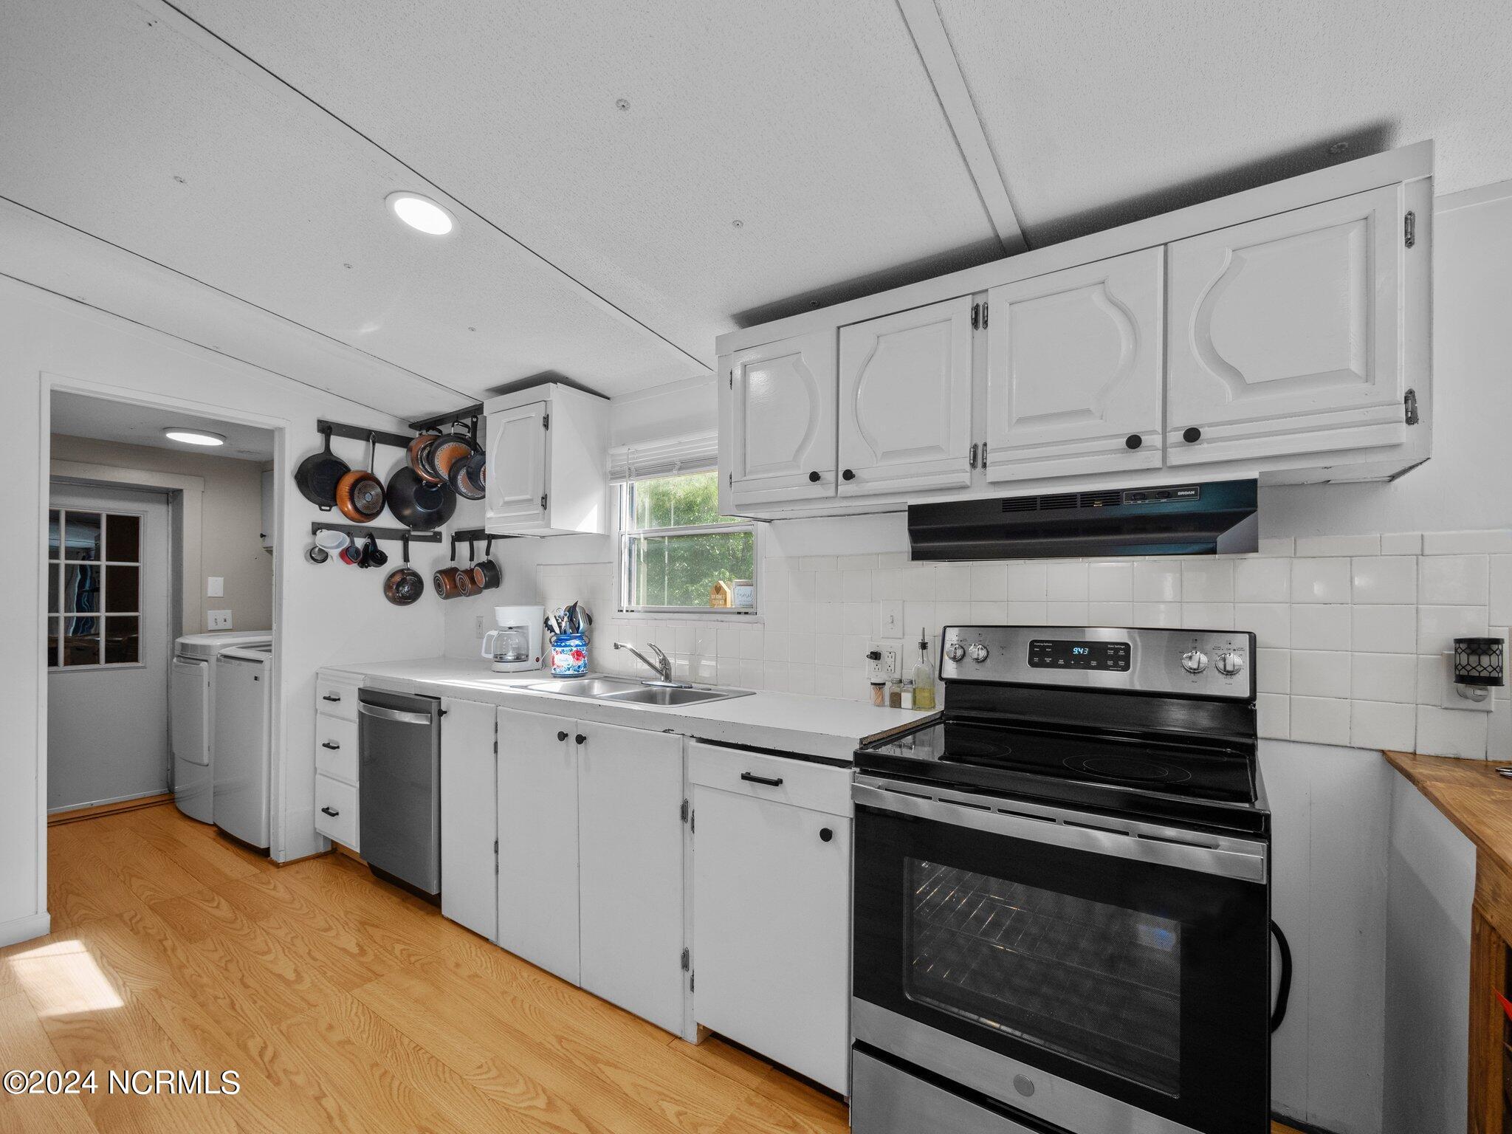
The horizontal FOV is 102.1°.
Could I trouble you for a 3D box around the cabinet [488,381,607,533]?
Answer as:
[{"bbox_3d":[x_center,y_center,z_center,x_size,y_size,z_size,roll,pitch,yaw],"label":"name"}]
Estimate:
[{"bbox_3d":[-0.956,-0.454,2.796,0.465,0.596,0.315,-1,-1,33],"label":"cabinet"}]

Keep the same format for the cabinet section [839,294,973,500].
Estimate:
[{"bbox_3d":[0.487,-0.456,1.831,0.386,0.504,0.319,-1,-1,33],"label":"cabinet section"}]

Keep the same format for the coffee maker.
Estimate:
[{"bbox_3d":[-1.151,0.340,2.924,0.182,0.311,0.250,-1,-1,40],"label":"coffee maker"}]

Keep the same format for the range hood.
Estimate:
[{"bbox_3d":[0.810,-0.098,1.594,0.745,0.155,0.295,-1,-1,33],"label":"range hood"}]

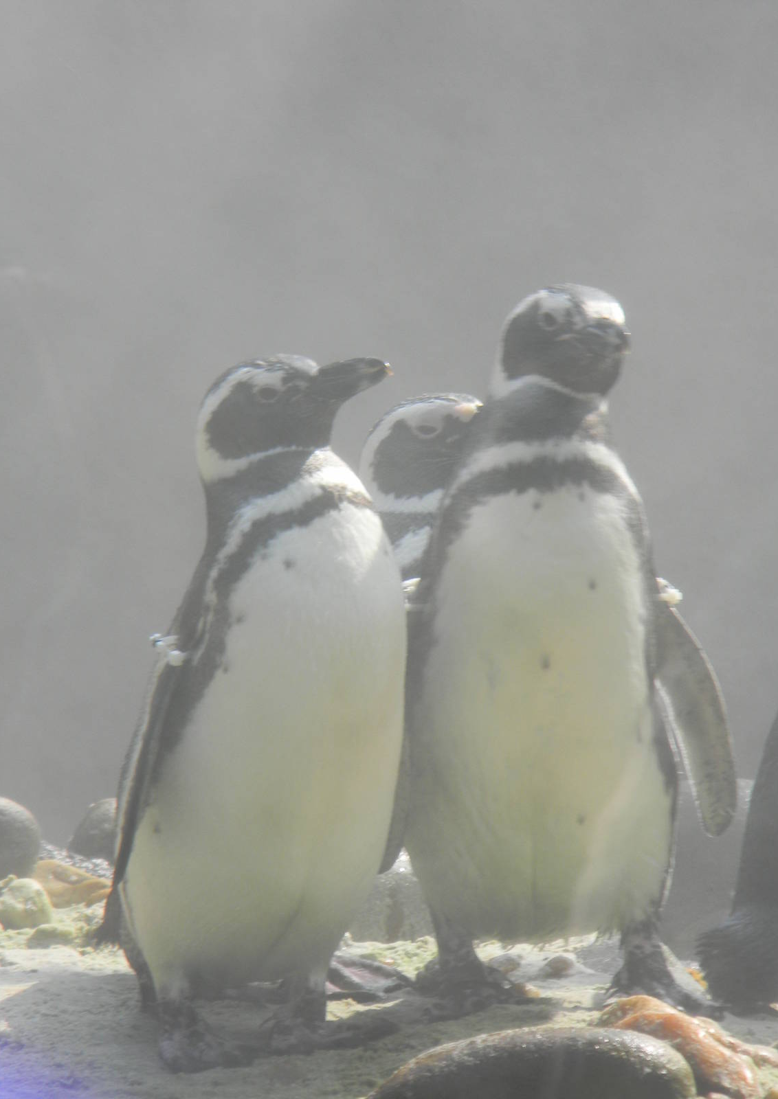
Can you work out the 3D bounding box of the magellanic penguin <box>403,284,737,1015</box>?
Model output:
[{"bbox_3d":[0.149,0.074,7.290,0.270,0.590,0.230,-1,10,-8],"label":"magellanic penguin"}]

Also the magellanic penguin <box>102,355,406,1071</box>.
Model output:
[{"bbox_3d":[-0.110,0.118,7.113,0.210,0.565,0.250,-8,13,-37],"label":"magellanic penguin"}]

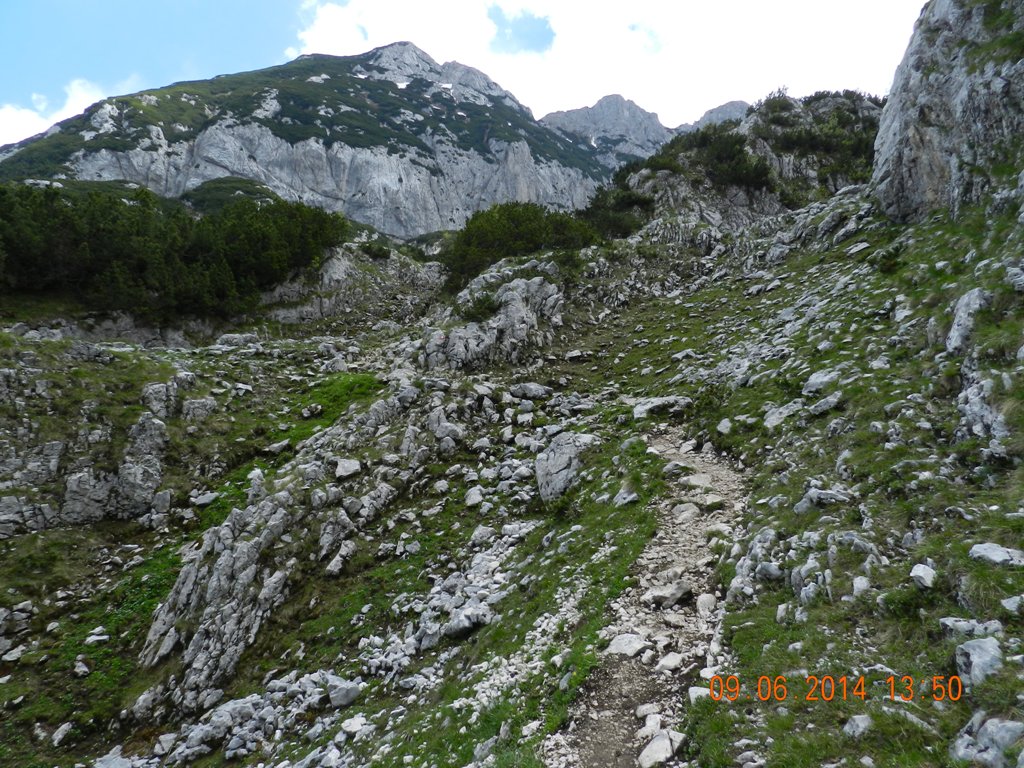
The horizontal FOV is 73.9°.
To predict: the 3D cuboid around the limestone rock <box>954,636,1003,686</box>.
[{"bbox_3d":[2.465,1.465,3.600,0.215,0.225,0.185,0,0,12],"label":"limestone rock"}]

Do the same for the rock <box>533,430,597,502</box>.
[{"bbox_3d":[0.596,0.877,7.300,0.676,0.710,0.575,0,0,10],"label":"rock"}]

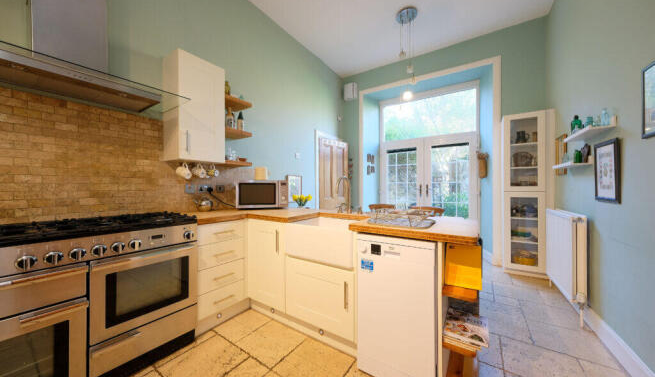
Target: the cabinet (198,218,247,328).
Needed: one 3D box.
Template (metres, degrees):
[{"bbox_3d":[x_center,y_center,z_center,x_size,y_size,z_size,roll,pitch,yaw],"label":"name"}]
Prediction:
[{"bbox_3d":[-1.104,0.657,1.982,0.565,0.744,0.408,0,1,33],"label":"cabinet"}]

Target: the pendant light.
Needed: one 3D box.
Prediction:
[{"bbox_3d":[1.069,-1.771,2.943,0.252,1.114,0.252,0,1,33],"label":"pendant light"}]

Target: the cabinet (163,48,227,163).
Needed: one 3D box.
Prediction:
[{"bbox_3d":[-1.228,-0.686,2.026,0.310,0.896,0.397,0,1,33],"label":"cabinet"}]

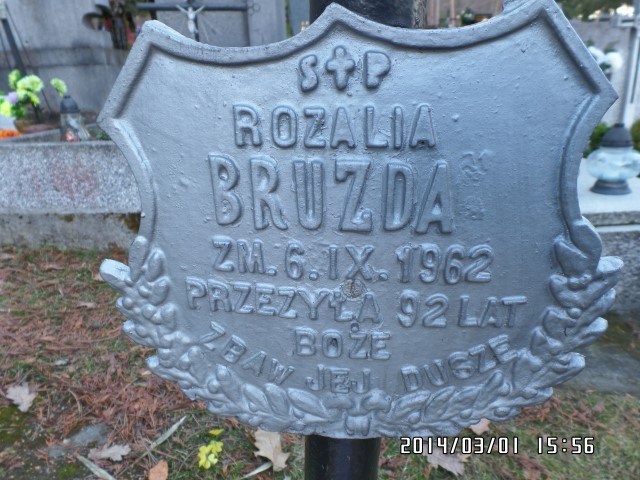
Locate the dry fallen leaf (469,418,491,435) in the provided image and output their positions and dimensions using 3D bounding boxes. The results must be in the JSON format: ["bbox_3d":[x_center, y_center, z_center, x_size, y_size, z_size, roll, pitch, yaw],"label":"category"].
[{"bbox_3d":[0.308,0.354,0.815,0.048,0.012,0.038,-8,19,-27],"label":"dry fallen leaf"}]

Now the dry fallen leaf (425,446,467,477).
[{"bbox_3d":[0.214,0.375,0.734,0.074,0.018,0.050,13,21,32],"label":"dry fallen leaf"}]

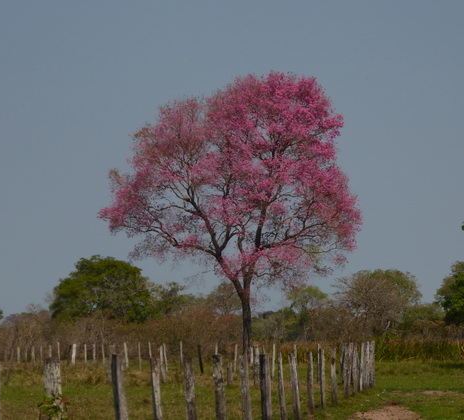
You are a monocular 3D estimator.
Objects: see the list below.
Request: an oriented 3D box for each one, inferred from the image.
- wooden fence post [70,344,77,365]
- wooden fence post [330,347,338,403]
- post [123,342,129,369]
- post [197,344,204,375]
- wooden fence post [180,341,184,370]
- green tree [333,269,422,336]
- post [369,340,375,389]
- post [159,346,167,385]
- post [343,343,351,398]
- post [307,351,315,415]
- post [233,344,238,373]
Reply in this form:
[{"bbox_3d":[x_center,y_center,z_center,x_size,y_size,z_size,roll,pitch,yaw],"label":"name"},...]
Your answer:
[{"bbox_3d":[-9.356,8.571,205.000,0.225,1.214,0.225,0,-2,-3],"label":"wooden fence post"},{"bbox_3d":[2.497,4.031,84.576,0.130,1.344,0.130,0,-2,0],"label":"wooden fence post"},{"bbox_3d":[-5.591,7.692,183.459,0.135,1.341,0.135,0,-2,0],"label":"post"},{"bbox_3d":[-1.417,6.900,159.777,0.130,1.292,0.130,0,-2,0],"label":"post"},{"bbox_3d":[-2.431,7.169,170.000,0.118,1.424,0.118,-1,-2,-1],"label":"wooden fence post"},{"bbox_3d":[11.558,8.142,275.000,7.149,6.990,6.792,-1,-2,2],"label":"green tree"},{"bbox_3d":[4.290,4.711,105.567,0.143,1.403,0.143,0,-2,0],"label":"post"},{"bbox_3d":[-2.450,5.509,123.453,0.129,1.319,0.129,0,-2,0],"label":"post"},{"bbox_3d":[3.122,4.378,94.000,0.171,1.480,0.171,-1,-2,2],"label":"post"},{"bbox_3d":[1.711,3.759,75.000,0.121,1.343,0.121,-1,-2,1],"label":"post"},{"bbox_3d":[0.158,6.401,147.745,0.116,1.323,0.116,0,-2,0],"label":"post"}]

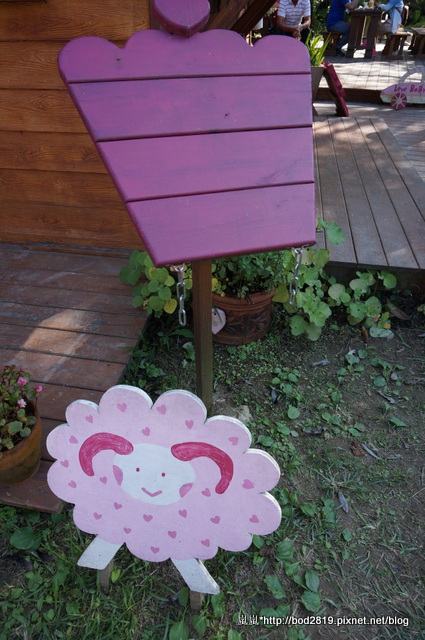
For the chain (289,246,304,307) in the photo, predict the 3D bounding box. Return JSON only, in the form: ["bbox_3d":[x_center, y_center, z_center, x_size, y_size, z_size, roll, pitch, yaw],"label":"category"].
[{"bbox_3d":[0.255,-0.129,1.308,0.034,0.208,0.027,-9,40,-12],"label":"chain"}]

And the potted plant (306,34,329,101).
[{"bbox_3d":[1.195,-2.920,5.000,0.320,0.780,0.320,-3,39,-5],"label":"potted plant"}]

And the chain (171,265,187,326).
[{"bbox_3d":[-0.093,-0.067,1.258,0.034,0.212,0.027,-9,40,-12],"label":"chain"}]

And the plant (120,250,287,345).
[{"bbox_3d":[-0.043,-0.207,2.055,0.700,0.500,0.480,0,39,0],"label":"plant"}]

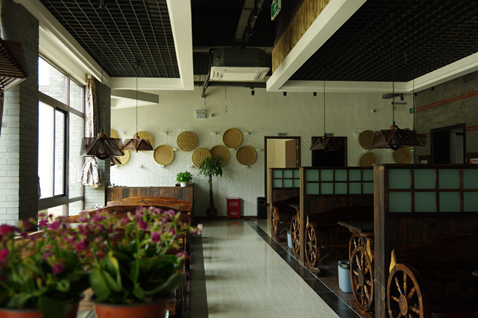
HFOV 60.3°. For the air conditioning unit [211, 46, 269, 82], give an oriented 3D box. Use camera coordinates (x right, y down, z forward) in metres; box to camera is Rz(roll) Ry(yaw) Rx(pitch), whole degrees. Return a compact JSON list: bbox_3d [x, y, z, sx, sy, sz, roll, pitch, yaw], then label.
[{"bbox_3d":[-0.003,-1.590,6.963,0.940,0.330,0.940,0,-1,-6],"label":"air conditioning unit"}]

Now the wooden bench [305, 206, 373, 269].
[{"bbox_3d":[1.841,1.073,5.601,1.765,0.789,0.580,0,-1,-6],"label":"wooden bench"}]

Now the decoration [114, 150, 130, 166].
[{"bbox_3d":[-3.131,-0.087,10.860,0.535,0.535,0.060,0,-2,-6],"label":"decoration"}]

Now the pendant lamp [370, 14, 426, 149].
[{"bbox_3d":[1.853,-0.908,4.891,0.540,1.613,0.540,0,-1,-6],"label":"pendant lamp"}]

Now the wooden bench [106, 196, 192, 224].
[{"bbox_3d":[-1.636,1.103,7.473,1.599,0.804,0.600,0,-2,-6],"label":"wooden bench"}]

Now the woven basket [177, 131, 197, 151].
[{"bbox_3d":[-1.378,-0.468,11.052,0.545,0.545,0.060,0,-2,-6],"label":"woven basket"}]

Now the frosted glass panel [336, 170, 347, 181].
[{"bbox_3d":[1.495,0.242,5.969,0.178,0.171,0.015,0,-1,-6],"label":"frosted glass panel"}]

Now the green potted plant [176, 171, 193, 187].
[{"bbox_3d":[-1.323,0.500,10.077,0.377,0.382,0.368,0,-2,-6],"label":"green potted plant"}]

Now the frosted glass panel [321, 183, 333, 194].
[{"bbox_3d":[1.237,0.420,5.751,0.171,0.164,0.015,0,-2,-6],"label":"frosted glass panel"}]

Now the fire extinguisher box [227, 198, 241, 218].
[{"bbox_3d":[-0.144,1.335,11.061,0.367,0.534,0.220,0,-1,-6],"label":"fire extinguisher box"}]

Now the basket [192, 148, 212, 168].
[{"bbox_3d":[-0.942,-0.013,10.619,0.520,0.520,0.060,0,-2,-5],"label":"basket"}]

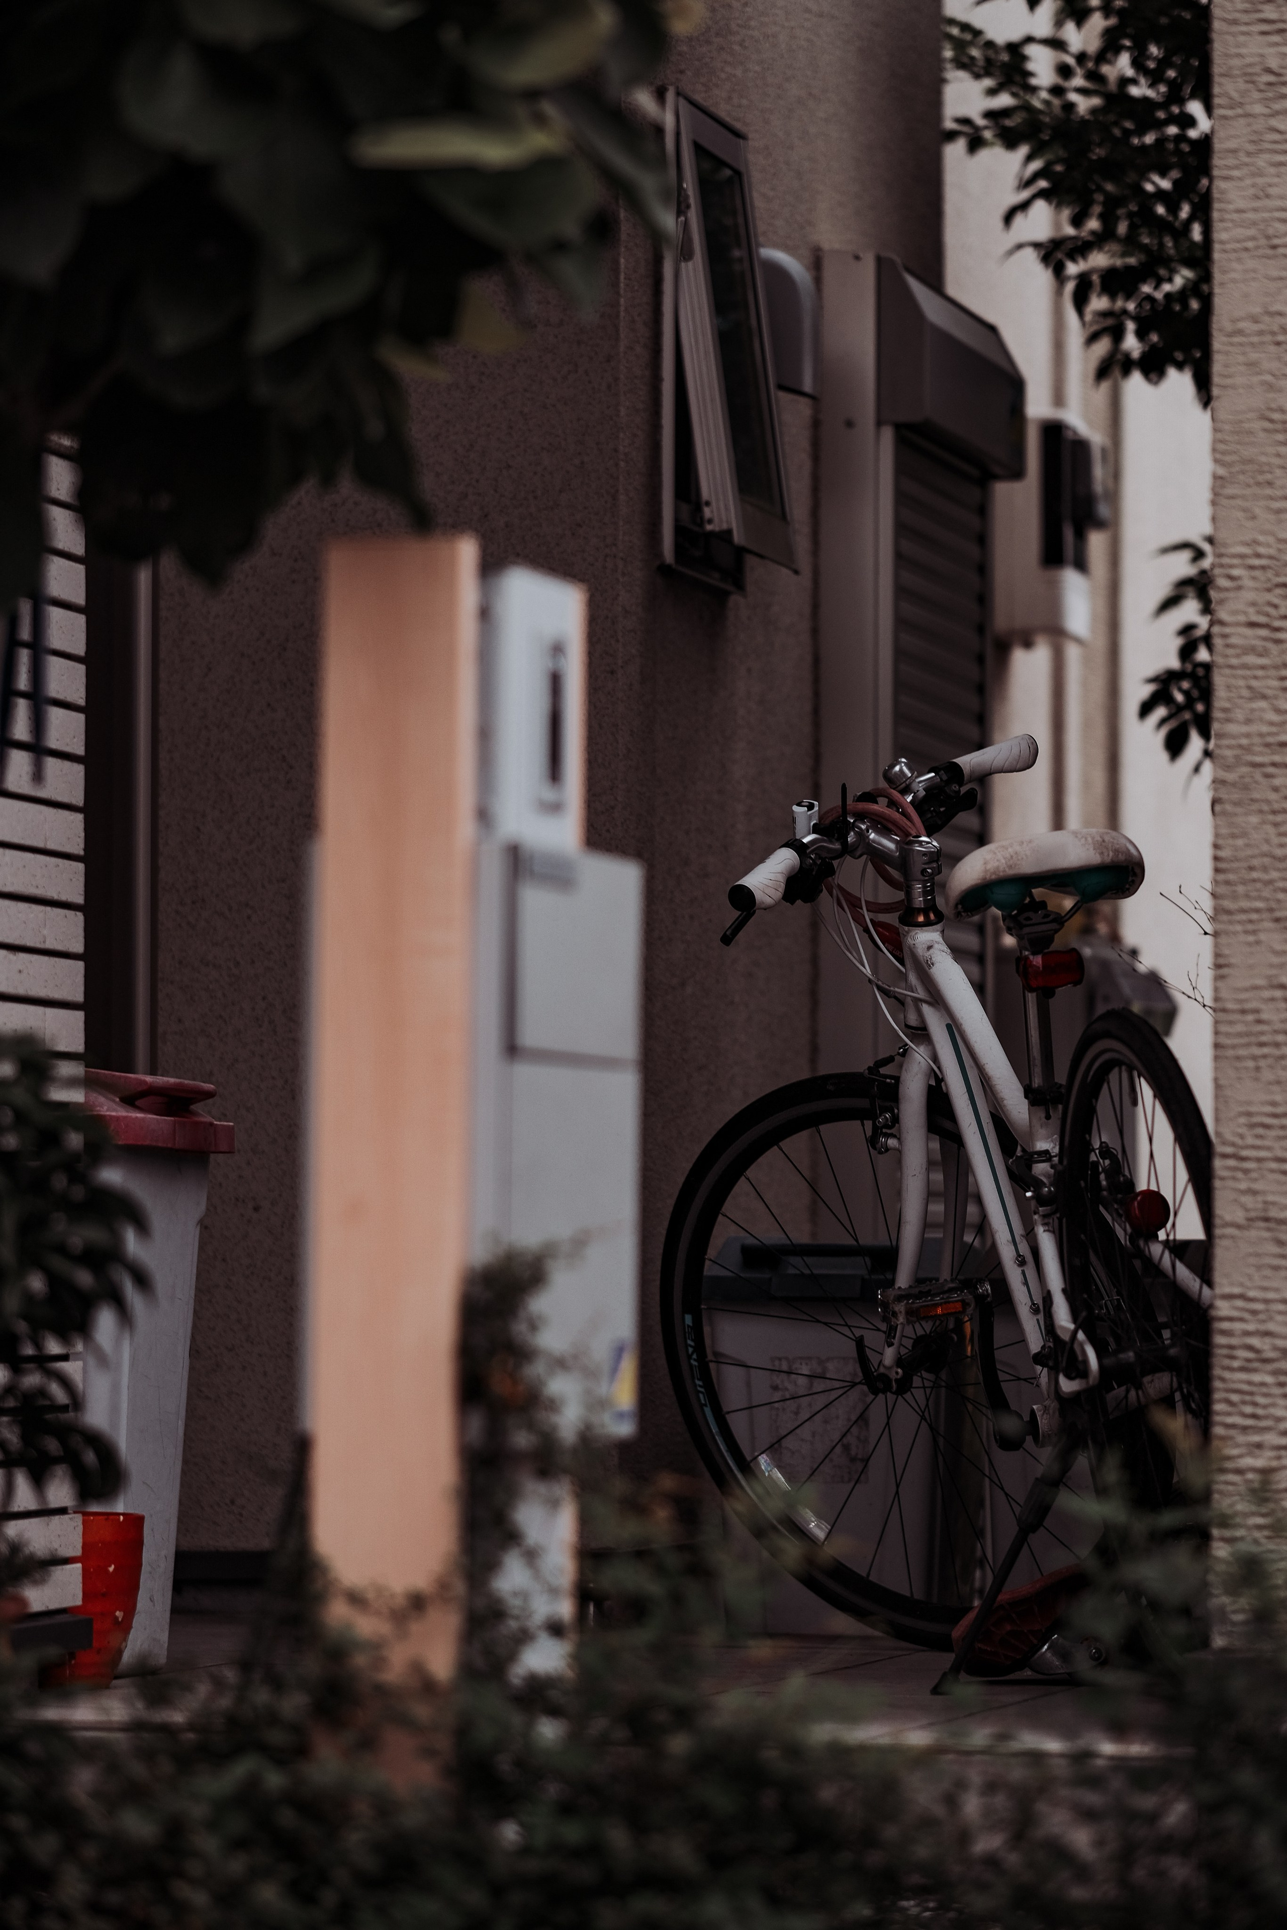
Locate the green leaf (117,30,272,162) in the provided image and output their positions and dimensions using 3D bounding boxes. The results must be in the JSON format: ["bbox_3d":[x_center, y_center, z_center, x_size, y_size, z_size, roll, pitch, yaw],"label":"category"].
[{"bbox_3d":[-0.267,-0.516,4.300,0.092,0.079,0.055,0,-3,0],"label":"green leaf"}]

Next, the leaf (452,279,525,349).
[{"bbox_3d":[-0.095,-0.396,4.400,0.044,0.044,0.040,0,-3,0],"label":"leaf"}]

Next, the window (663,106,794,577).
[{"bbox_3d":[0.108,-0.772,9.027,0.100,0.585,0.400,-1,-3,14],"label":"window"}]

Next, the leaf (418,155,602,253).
[{"bbox_3d":[-0.079,-0.452,4.250,0.108,0.066,0.060,0,-3,0],"label":"leaf"}]

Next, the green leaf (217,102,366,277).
[{"bbox_3d":[-0.206,-0.455,4.250,0.087,0.098,0.055,0,-3,0],"label":"green leaf"}]

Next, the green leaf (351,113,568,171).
[{"bbox_3d":[-0.107,-0.478,4.200,0.126,0.034,0.065,0,-3,0],"label":"green leaf"}]

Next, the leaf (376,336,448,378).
[{"bbox_3d":[-0.138,-0.365,4.350,0.043,0.026,0.040,0,-3,0],"label":"leaf"}]

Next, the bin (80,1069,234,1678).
[{"bbox_3d":[-0.683,0.422,7.660,0.420,0.640,0.455,0,-3,8],"label":"bin"}]

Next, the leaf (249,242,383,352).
[{"bbox_3d":[-0.195,-0.397,4.300,0.079,0.065,0.055,0,-3,0],"label":"leaf"}]

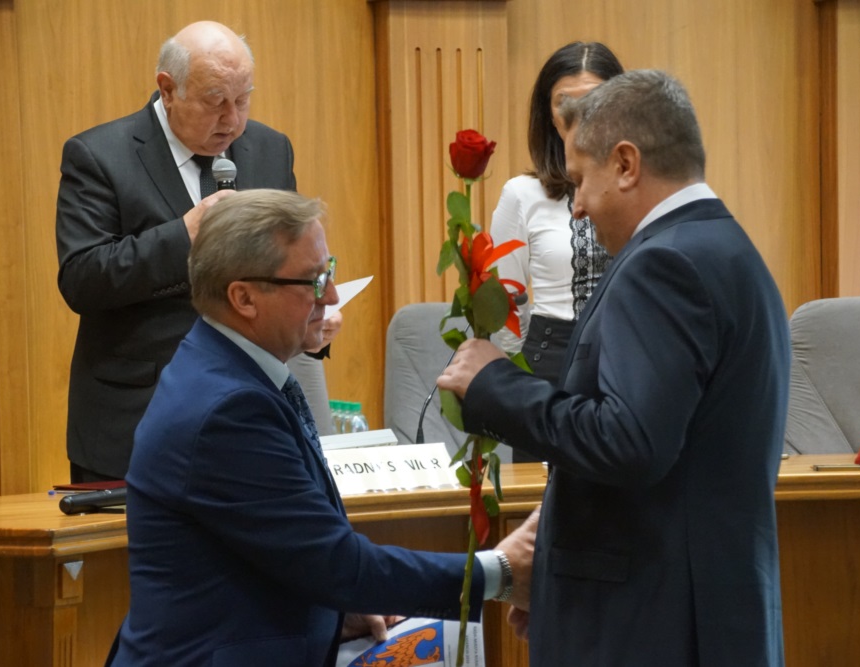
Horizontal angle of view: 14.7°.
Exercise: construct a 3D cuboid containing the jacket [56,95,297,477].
[{"bbox_3d":[-0.494,-0.097,6.837,0.520,0.770,0.380,-3,4,-30],"label":"jacket"}]

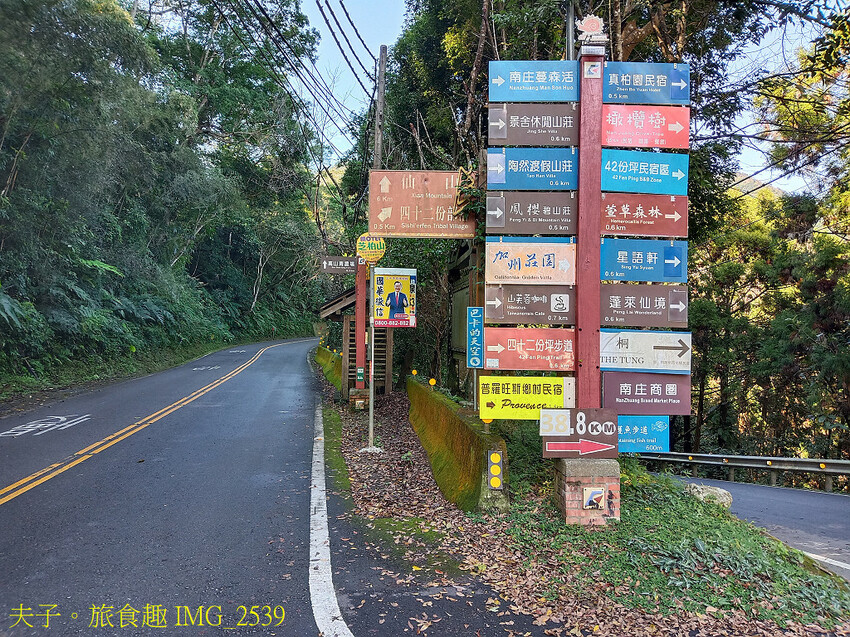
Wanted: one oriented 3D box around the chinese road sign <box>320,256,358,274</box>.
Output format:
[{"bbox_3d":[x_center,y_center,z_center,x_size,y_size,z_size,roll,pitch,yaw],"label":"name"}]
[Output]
[{"bbox_3d":[-1.720,-1.054,12.200,0.720,0.340,0.050,1,0,1],"label":"chinese road sign"}]

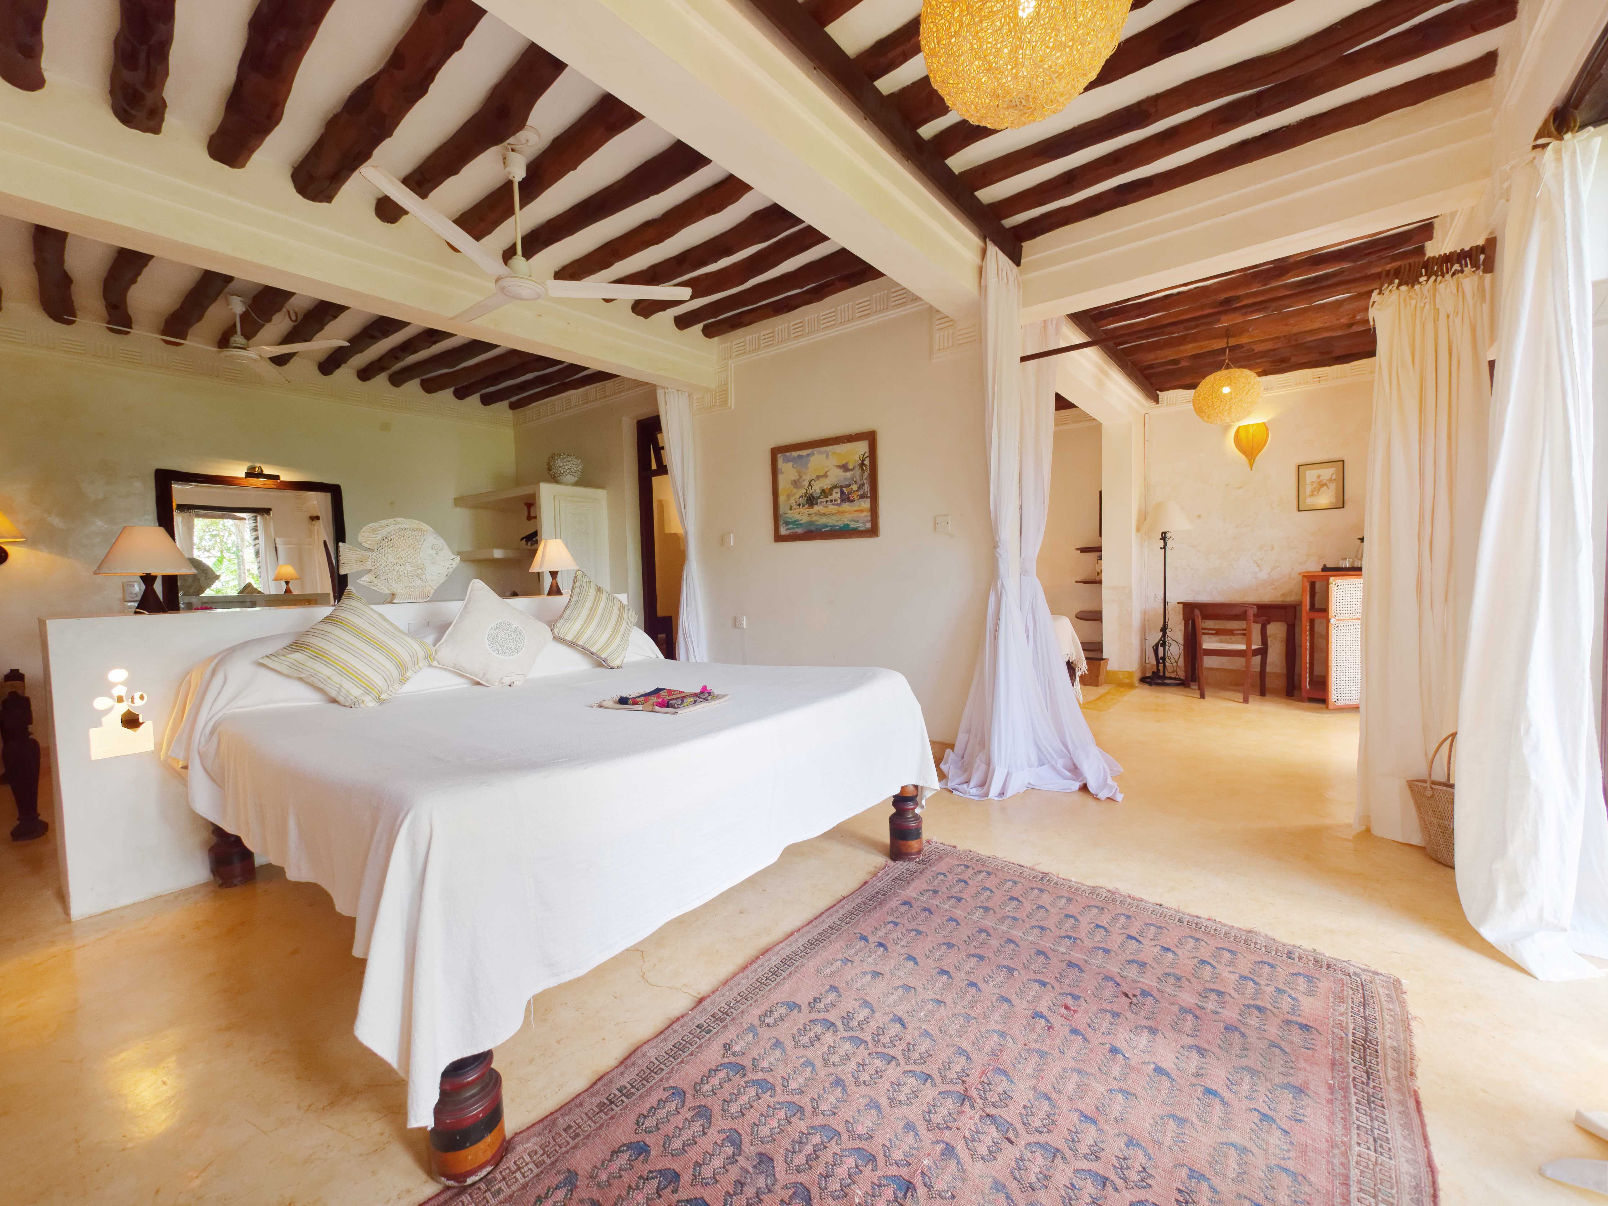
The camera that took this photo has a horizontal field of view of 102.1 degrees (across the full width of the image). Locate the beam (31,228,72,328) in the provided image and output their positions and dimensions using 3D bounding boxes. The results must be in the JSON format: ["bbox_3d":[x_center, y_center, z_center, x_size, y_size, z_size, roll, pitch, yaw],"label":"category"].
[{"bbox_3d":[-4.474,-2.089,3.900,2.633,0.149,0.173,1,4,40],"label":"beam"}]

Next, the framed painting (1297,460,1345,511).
[{"bbox_3d":[4.543,-1.023,5.712,0.317,0.406,0.020,1,4,38],"label":"framed painting"}]

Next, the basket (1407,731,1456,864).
[{"bbox_3d":[2.506,0.721,2.441,0.356,0.489,0.299,1,4,40],"label":"basket"}]

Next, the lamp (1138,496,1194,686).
[{"bbox_3d":[3.518,-0.096,6.376,0.444,1.756,0.444,1,4,38],"label":"lamp"}]

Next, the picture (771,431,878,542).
[{"bbox_3d":[0.123,-0.743,4.305,0.860,0.659,0.030,1,4,38],"label":"picture"}]

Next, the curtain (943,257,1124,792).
[{"bbox_3d":[1.209,-0.530,3.427,0.897,2.932,0.897,1,4,40],"label":"curtain"}]

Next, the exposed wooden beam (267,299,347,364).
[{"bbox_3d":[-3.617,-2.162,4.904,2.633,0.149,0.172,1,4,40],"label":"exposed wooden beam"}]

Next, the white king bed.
[{"bbox_3d":[-0.869,0.589,2.465,2.151,0.891,1.932,1,4,40],"label":"white king bed"}]

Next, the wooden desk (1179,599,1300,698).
[{"bbox_3d":[3.830,0.373,5.707,0.908,0.770,0.483,1,4,40],"label":"wooden desk"}]

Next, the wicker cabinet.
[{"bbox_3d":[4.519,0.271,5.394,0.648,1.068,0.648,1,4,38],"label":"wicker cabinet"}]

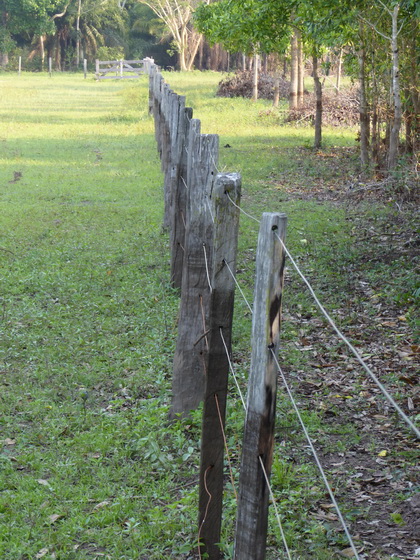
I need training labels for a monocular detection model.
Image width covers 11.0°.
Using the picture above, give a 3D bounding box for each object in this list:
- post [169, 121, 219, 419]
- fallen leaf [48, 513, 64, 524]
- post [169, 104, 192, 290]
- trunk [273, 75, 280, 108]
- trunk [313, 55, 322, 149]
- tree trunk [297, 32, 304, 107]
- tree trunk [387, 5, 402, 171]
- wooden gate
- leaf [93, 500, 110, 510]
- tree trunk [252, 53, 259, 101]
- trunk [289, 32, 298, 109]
[{"bbox_3d":[-0.061,-0.020,9.600,0.140,1.270,0.130,4,6,0],"label":"post"},{"bbox_3d":[-0.540,0.840,7.689,0.060,0.030,0.080,0,6,0],"label":"fallen leaf"},{"bbox_3d":[-0.188,-0.574,15.318,0.090,1.277,0.095,3,6,-2],"label":"post"},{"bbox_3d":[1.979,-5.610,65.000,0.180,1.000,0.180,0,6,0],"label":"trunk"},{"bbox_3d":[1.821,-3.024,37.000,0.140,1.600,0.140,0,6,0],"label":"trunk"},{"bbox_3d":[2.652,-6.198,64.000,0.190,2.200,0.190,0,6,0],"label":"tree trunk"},{"bbox_3d":[2.640,-2.764,31.247,0.200,2.338,0.180,0,6,0],"label":"tree trunk"},{"bbox_3d":[-4.776,-11.759,122.000,3.350,1.240,0.140,0,6,0],"label":"wooden gate"},{"bbox_3d":[-0.393,0.817,7.910,0.045,0.025,0.085,3,7,26],"label":"leaf"},{"bbox_3d":[1.571,-7.015,75.393,0.170,1.667,0.160,0,6,0],"label":"tree trunk"},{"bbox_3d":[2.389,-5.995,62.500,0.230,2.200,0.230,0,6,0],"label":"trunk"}]

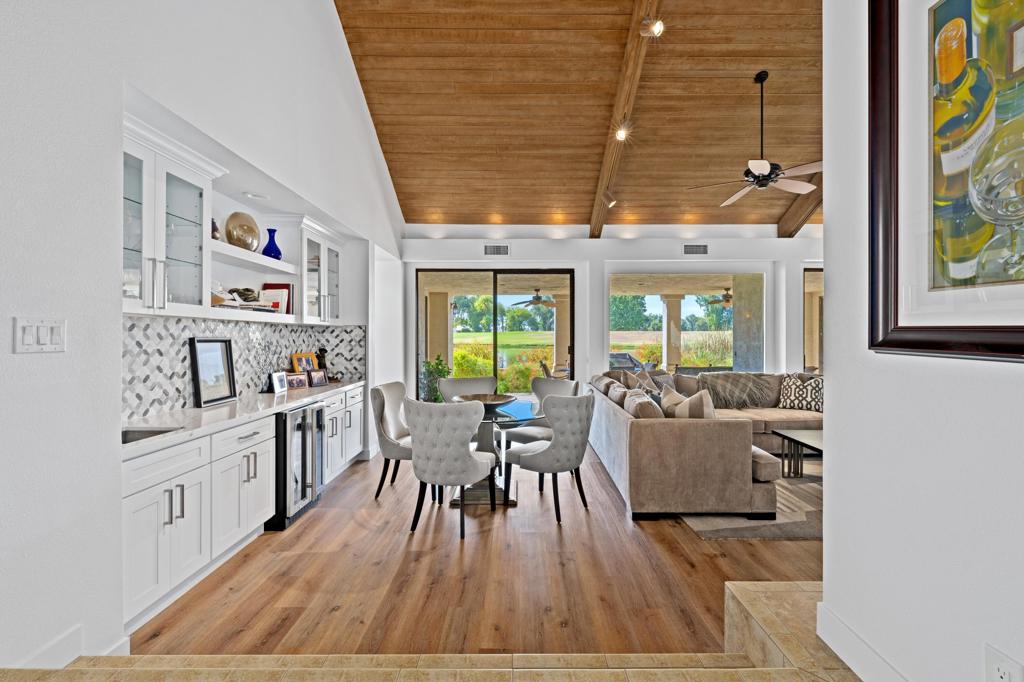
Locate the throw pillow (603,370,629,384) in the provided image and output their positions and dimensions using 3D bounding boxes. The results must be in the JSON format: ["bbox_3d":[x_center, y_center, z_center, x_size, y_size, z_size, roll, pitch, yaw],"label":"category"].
[{"bbox_3d":[1.500,0.672,6.280,0.520,0.450,0.210,0,-10,-9],"label":"throw pillow"}]

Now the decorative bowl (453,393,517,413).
[{"bbox_3d":[-0.244,0.578,4.157,0.580,0.100,0.580,0,0,1],"label":"decorative bowl"}]

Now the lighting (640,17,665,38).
[{"bbox_3d":[1.291,-2.888,4.167,0.200,0.150,0.140,0,0,19],"label":"lighting"}]

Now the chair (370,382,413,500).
[{"bbox_3d":[-0.913,0.917,4.266,0.660,0.990,0.570,0,0,8],"label":"chair"}]

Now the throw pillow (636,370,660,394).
[{"bbox_3d":[1.600,0.620,5.420,0.470,0.460,0.170,0,-22,-34],"label":"throw pillow"}]

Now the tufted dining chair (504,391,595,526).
[{"bbox_3d":[0.287,0.896,3.795,0.630,0.950,0.580,0,1,44],"label":"tufted dining chair"}]

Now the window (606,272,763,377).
[{"bbox_3d":[2.635,-0.204,6.899,2.342,1.663,0.100,0,0,1],"label":"window"}]

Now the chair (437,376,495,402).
[{"bbox_3d":[-0.425,0.897,4.785,0.590,0.975,0.640,0,0,-17],"label":"chair"}]

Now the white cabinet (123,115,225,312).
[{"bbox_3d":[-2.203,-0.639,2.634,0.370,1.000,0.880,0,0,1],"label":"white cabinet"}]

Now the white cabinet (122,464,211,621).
[{"bbox_3d":[-2.049,0.929,2.354,0.590,0.826,0.610,0,0,1],"label":"white cabinet"}]

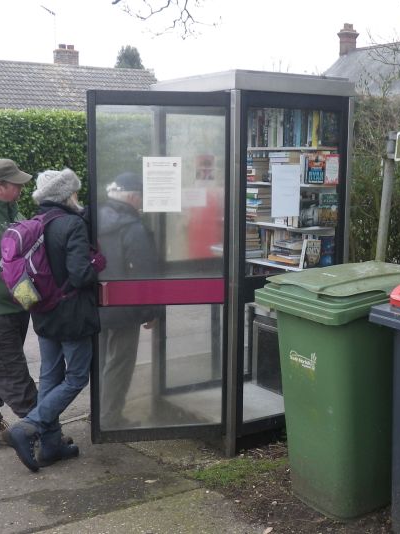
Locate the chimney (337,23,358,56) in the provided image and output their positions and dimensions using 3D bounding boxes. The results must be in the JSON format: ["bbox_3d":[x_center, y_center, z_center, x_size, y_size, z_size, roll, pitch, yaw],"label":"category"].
[{"bbox_3d":[6.459,-9.962,30.881,0.640,1.450,0.660,-6,11,-38],"label":"chimney"}]

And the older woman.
[{"bbox_3d":[-0.801,0.288,3.933,0.530,1.650,0.460,-4,9,-27],"label":"older woman"}]

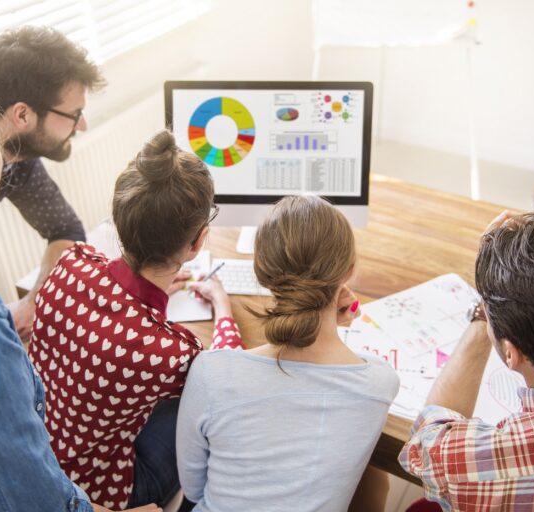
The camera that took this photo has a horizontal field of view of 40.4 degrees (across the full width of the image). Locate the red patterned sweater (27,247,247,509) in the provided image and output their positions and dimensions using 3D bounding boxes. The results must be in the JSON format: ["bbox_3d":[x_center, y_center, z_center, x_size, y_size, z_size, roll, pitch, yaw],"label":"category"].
[{"bbox_3d":[-0.248,0.236,1.542,0.485,0.590,0.405,21,41,30],"label":"red patterned sweater"}]

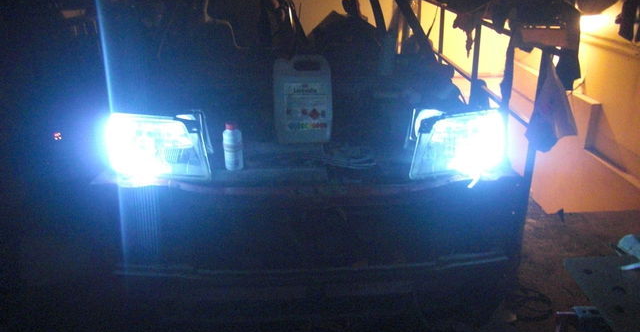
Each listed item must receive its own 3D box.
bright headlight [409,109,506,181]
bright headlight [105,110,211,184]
[{"bbox_3d":[0.455,-0.077,1.750,0.315,0.192,0.200,-1,20,-4],"label":"bright headlight"},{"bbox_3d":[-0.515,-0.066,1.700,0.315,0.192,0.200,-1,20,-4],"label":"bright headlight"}]

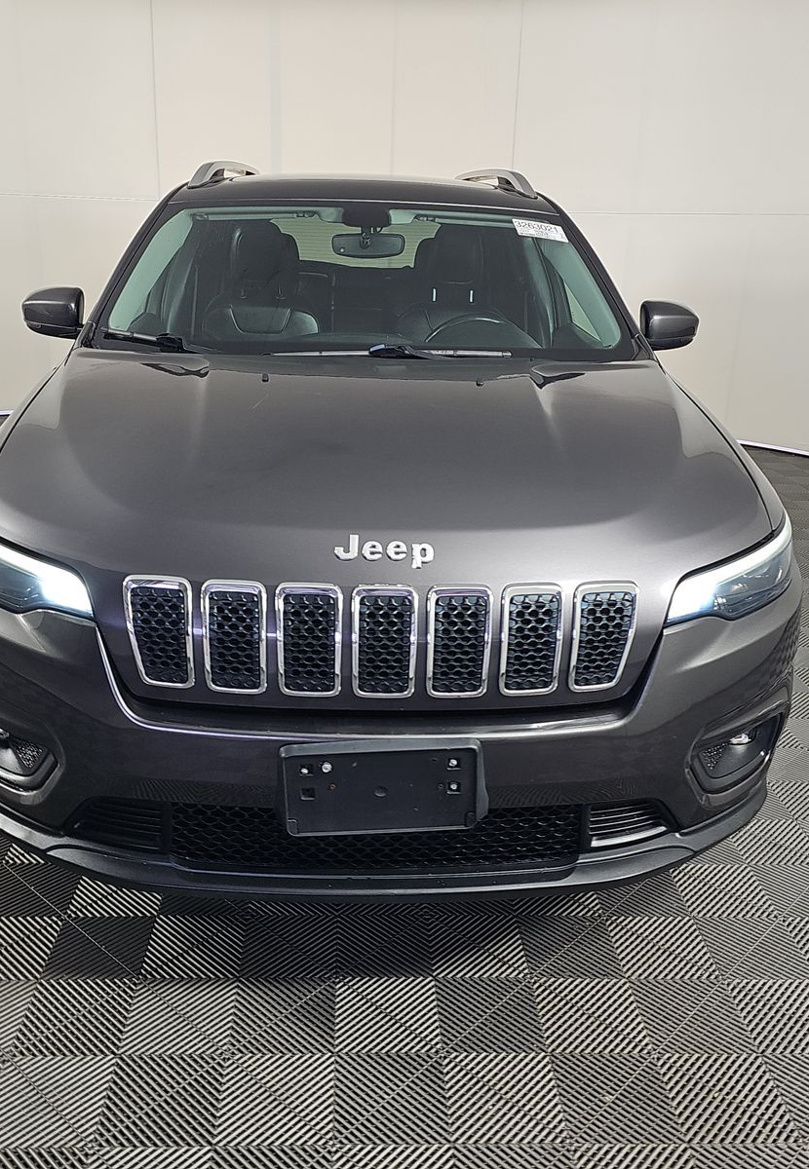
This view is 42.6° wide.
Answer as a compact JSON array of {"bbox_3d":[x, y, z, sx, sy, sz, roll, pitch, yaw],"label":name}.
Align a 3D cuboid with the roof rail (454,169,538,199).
[{"bbox_3d":[0.356,-1.612,4.211,0.100,0.115,1.770,0,20,-4],"label":"roof rail"}]

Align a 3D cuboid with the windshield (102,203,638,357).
[{"bbox_3d":[-0.102,-0.885,2.981,1.430,0.425,0.800,0,20,-4],"label":"windshield"}]

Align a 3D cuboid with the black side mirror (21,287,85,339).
[{"bbox_3d":[-1.022,-0.795,3.022,0.190,0.155,0.180,0,20,-4],"label":"black side mirror"}]

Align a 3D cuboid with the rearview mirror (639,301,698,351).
[{"bbox_3d":[0.804,-0.781,3.138,0.190,0.155,0.180,0,20,-4],"label":"rearview mirror"}]

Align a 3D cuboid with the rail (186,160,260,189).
[{"bbox_3d":[-0.702,-1.620,4.143,0.100,0.115,1.770,0,20,-4],"label":"rail"}]

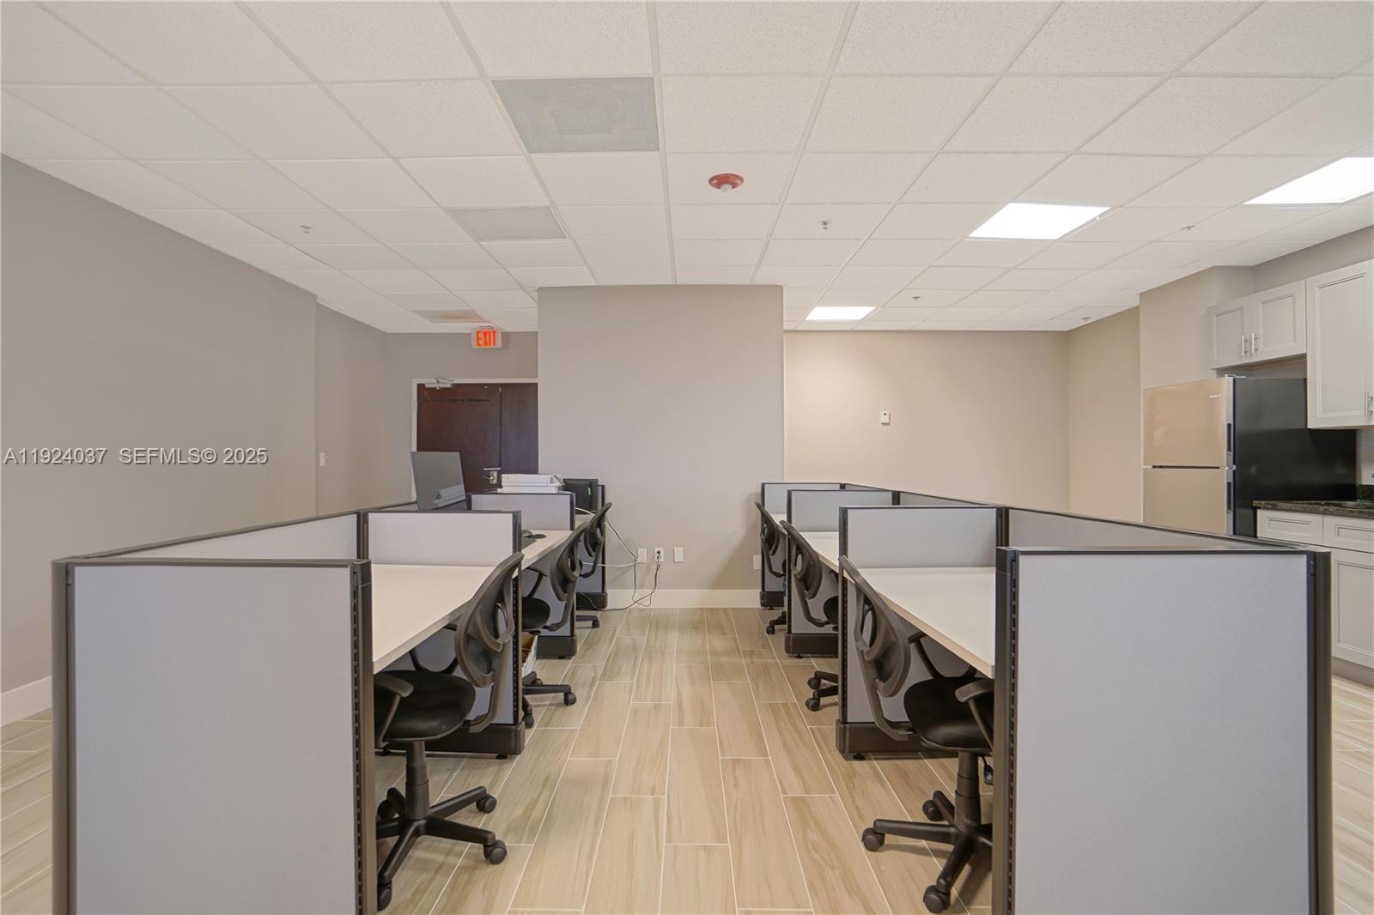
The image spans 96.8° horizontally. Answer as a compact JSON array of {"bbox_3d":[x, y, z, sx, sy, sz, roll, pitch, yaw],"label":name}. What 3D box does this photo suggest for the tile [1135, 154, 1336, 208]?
[{"bbox_3d":[2.727,-1.412,3.130,0.620,0.020,0.580,0,0,0],"label":"tile"}]

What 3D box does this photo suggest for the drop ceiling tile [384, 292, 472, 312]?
[{"bbox_3d":[-2.278,-1.385,5.366,0.605,0.020,0.550,0,0,0],"label":"drop ceiling tile"}]

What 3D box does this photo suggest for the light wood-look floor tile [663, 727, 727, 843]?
[{"bbox_3d":[0.031,1.249,2.387,0.207,0.010,0.848,0,0,0],"label":"light wood-look floor tile"}]

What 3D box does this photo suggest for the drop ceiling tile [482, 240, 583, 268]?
[{"bbox_3d":[-1.035,-1.417,4.284,0.618,0.020,0.576,0,0,0],"label":"drop ceiling tile"}]

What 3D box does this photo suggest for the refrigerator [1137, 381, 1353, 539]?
[{"bbox_3d":[3.870,0.360,4.254,0.839,1.751,0.680,0,0,0],"label":"refrigerator"}]

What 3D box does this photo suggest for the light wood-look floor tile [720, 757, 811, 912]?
[{"bbox_3d":[0.242,1.249,2.103,0.207,0.010,0.846,0,0,0],"label":"light wood-look floor tile"}]

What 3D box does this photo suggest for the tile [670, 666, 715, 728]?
[{"bbox_3d":[0.030,1.241,3.212,0.206,0.010,0.839,0,0,0],"label":"tile"}]

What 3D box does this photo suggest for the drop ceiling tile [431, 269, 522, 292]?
[{"bbox_3d":[-1.642,-1.386,4.757,0.605,0.020,0.550,0,0,0],"label":"drop ceiling tile"}]

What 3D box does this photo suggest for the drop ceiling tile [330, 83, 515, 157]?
[{"bbox_3d":[-1.037,-1.403,2.541,0.614,0.020,0.557,0,0,1],"label":"drop ceiling tile"}]

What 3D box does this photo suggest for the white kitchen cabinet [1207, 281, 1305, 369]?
[{"bbox_3d":[4.003,-0.871,4.145,0.335,0.455,0.720,0,0,0],"label":"white kitchen cabinet"}]

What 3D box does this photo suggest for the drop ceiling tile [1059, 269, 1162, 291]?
[{"bbox_3d":[3.337,-1.408,4.752,0.614,0.020,0.557,0,0,1],"label":"drop ceiling tile"}]

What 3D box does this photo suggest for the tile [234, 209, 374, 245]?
[{"bbox_3d":[-2.364,-1.448,3.823,0.630,0.020,0.595,0,0,0],"label":"tile"}]

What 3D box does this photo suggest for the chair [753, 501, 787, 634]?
[{"bbox_3d":[0.800,0.790,4.380,0.620,0.930,0.600,0,0,0],"label":"chair"}]

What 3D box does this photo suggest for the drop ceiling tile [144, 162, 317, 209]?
[{"bbox_3d":[-2.266,-1.384,3.102,0.615,0.018,0.570,0,0,0],"label":"drop ceiling tile"}]

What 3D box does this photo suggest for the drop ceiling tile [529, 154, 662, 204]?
[{"bbox_3d":[-0.415,-1.396,3.082,0.615,0.018,0.570,0,0,0],"label":"drop ceiling tile"}]

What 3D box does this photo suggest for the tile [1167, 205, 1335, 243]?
[{"bbox_3d":[3.369,-1.418,3.714,0.620,0.020,0.580,0,0,0],"label":"tile"}]

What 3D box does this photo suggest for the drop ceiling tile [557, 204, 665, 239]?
[{"bbox_3d":[-0.412,-1.389,3.617,0.605,0.020,0.550,0,0,0],"label":"drop ceiling tile"}]

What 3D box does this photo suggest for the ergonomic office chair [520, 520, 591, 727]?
[{"bbox_3d":[-0.816,0.779,3.060,0.660,0.930,0.600,0,0,3],"label":"ergonomic office chair"}]

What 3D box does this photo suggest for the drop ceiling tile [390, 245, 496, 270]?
[{"bbox_3d":[-1.647,-1.391,4.210,0.615,0.018,0.570,0,0,0],"label":"drop ceiling tile"}]

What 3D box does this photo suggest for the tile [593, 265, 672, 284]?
[{"bbox_3d":[-0.405,-1.390,4.696,0.605,0.020,0.450,0,0,0],"label":"tile"}]

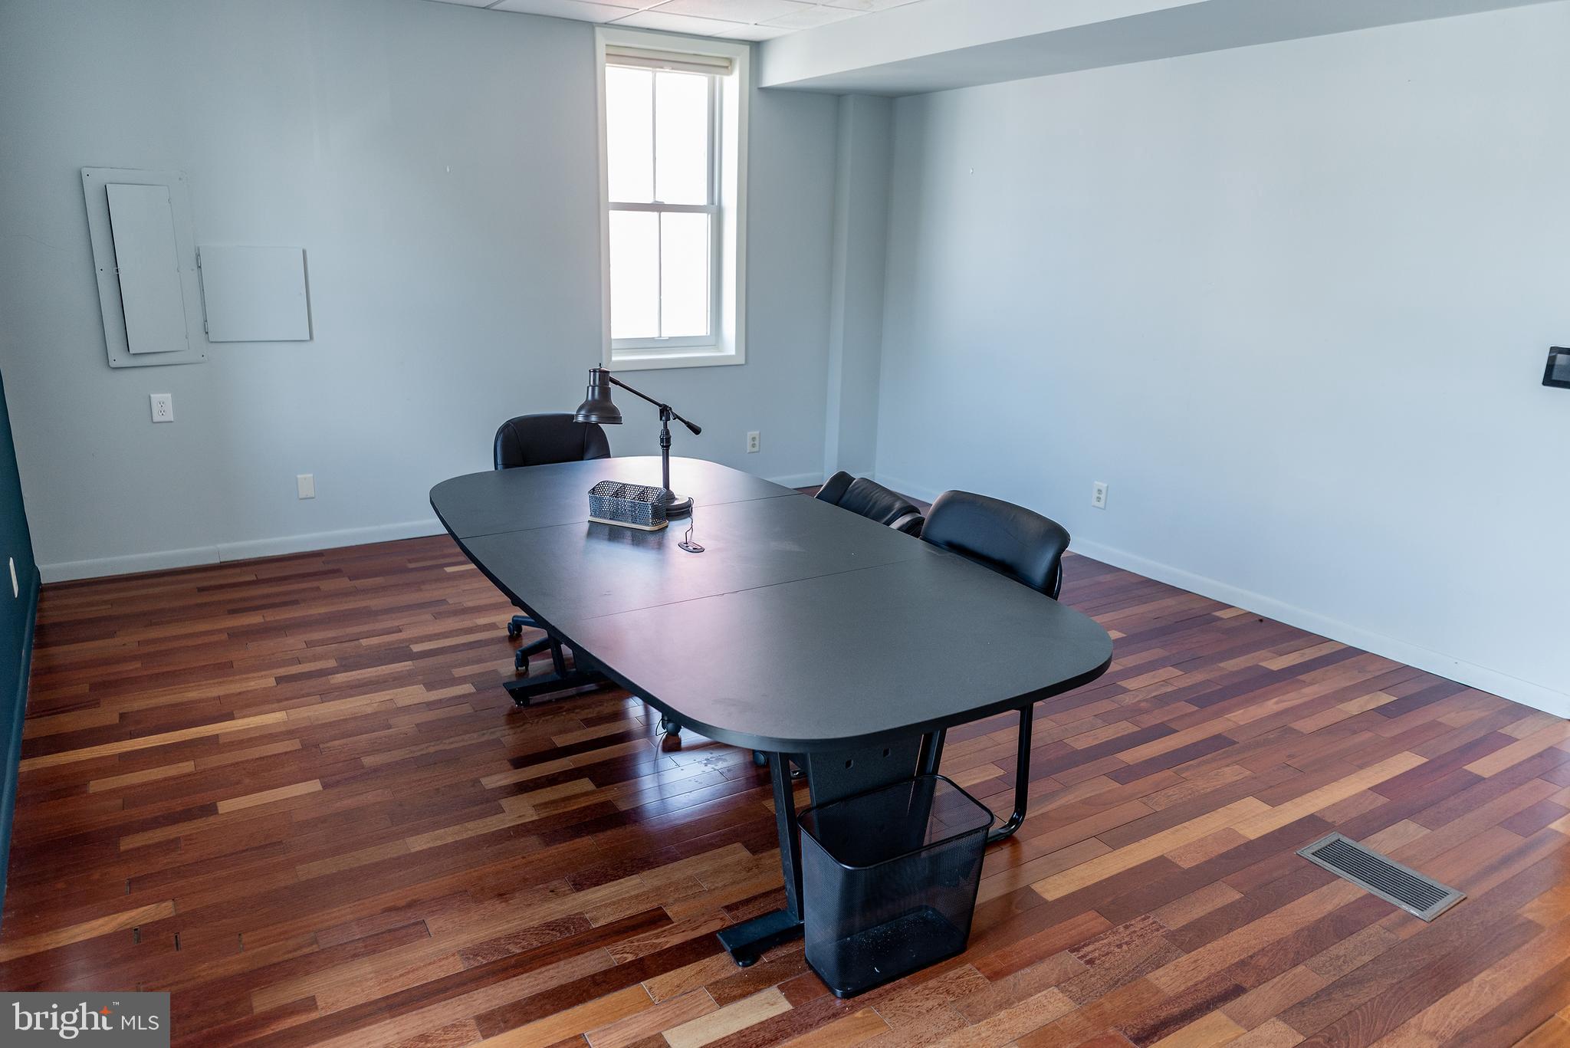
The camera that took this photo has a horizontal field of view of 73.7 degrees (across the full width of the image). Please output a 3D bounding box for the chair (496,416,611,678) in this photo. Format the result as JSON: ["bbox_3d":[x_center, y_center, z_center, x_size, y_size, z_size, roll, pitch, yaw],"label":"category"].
[{"bbox_3d":[-0.814,0.051,4.093,0.620,0.890,0.680,-8,18,-31],"label":"chair"}]

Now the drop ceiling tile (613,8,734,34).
[{"bbox_3d":[-0.548,-2.603,5.431,0.601,0.020,0.451,-8,18,-31],"label":"drop ceiling tile"}]

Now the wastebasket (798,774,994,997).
[{"bbox_3d":[0.249,0.830,2.388,0.432,0.352,0.272,-8,18,-31],"label":"wastebasket"}]

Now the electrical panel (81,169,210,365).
[{"bbox_3d":[-2.824,-1.125,4.642,0.391,0.846,0.030,-8,18,-31],"label":"electrical panel"}]

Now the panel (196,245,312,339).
[{"bbox_3d":[-2.463,-1.068,4.898,0.438,0.429,0.030,-8,18,-31],"label":"panel"}]

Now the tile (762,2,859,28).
[{"bbox_3d":[0.126,-2.527,5.217,0.295,0.020,0.620,-8,18,-31],"label":"tile"}]

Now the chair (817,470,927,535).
[{"bbox_3d":[0.050,0.299,3.367,0.700,0.840,0.620,-8,18,-31],"label":"chair"}]

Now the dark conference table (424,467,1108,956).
[{"bbox_3d":[-0.235,0.410,3.127,1.174,0.742,2.437,-8,18,-31],"label":"dark conference table"}]

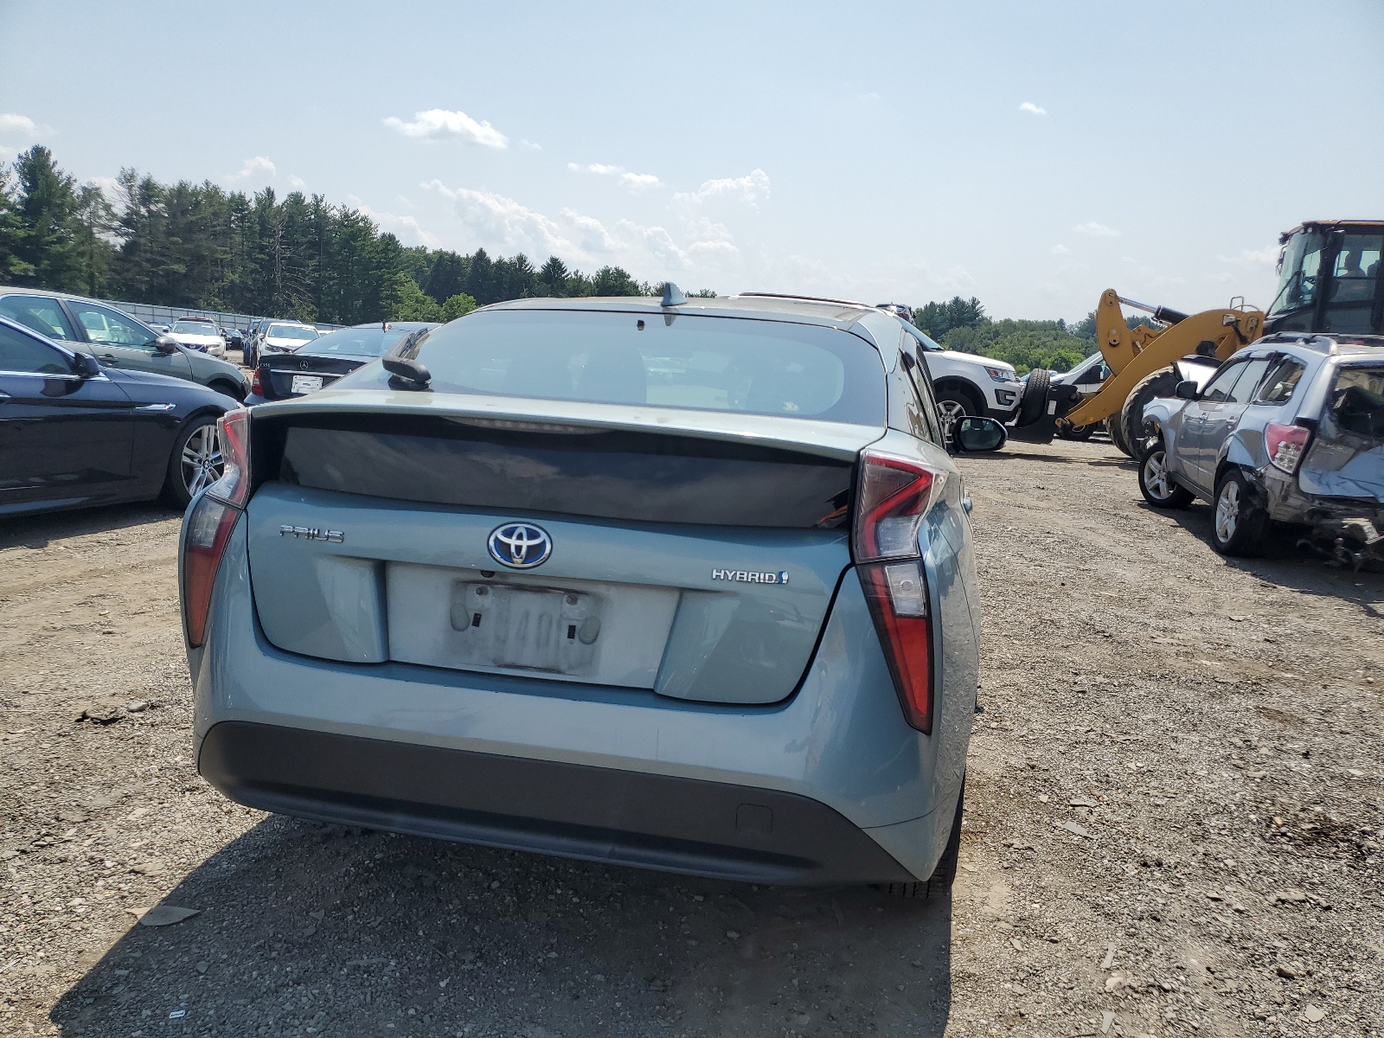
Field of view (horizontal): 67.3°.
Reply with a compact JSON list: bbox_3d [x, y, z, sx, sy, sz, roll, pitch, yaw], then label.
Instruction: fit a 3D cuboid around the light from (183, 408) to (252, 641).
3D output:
[{"bbox_3d":[-0.940,0.017,2.167,0.200,0.510,0.250,5,9,11],"label":"light"}]

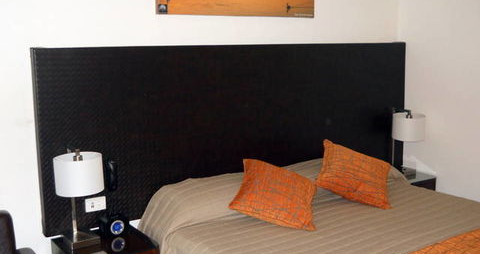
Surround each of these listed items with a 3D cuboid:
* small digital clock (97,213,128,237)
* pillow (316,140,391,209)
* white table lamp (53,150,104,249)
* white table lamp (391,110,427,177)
[{"bbox_3d":[-0.706,0.548,2.870,0.120,0.100,0.105,-7,11,-36],"label":"small digital clock"},{"bbox_3d":[0.720,0.290,3.191,0.450,0.140,0.440,20,34,4],"label":"pillow"},{"bbox_3d":[-0.828,0.369,2.663,0.240,0.520,0.275,-7,10,-32],"label":"white table lamp"},{"bbox_3d":[1.288,0.132,3.963,0.240,0.520,0.275,-7,10,-32],"label":"white table lamp"}]

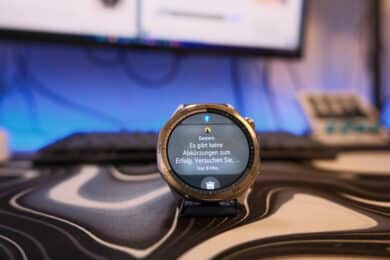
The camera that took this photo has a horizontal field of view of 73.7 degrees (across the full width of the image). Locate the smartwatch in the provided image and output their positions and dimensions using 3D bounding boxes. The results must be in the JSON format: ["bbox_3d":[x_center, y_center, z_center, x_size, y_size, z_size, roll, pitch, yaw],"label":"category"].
[{"bbox_3d":[0.006,0.010,0.121,0.046,0.046,0.011,-3,-24,-9],"label":"smartwatch"}]

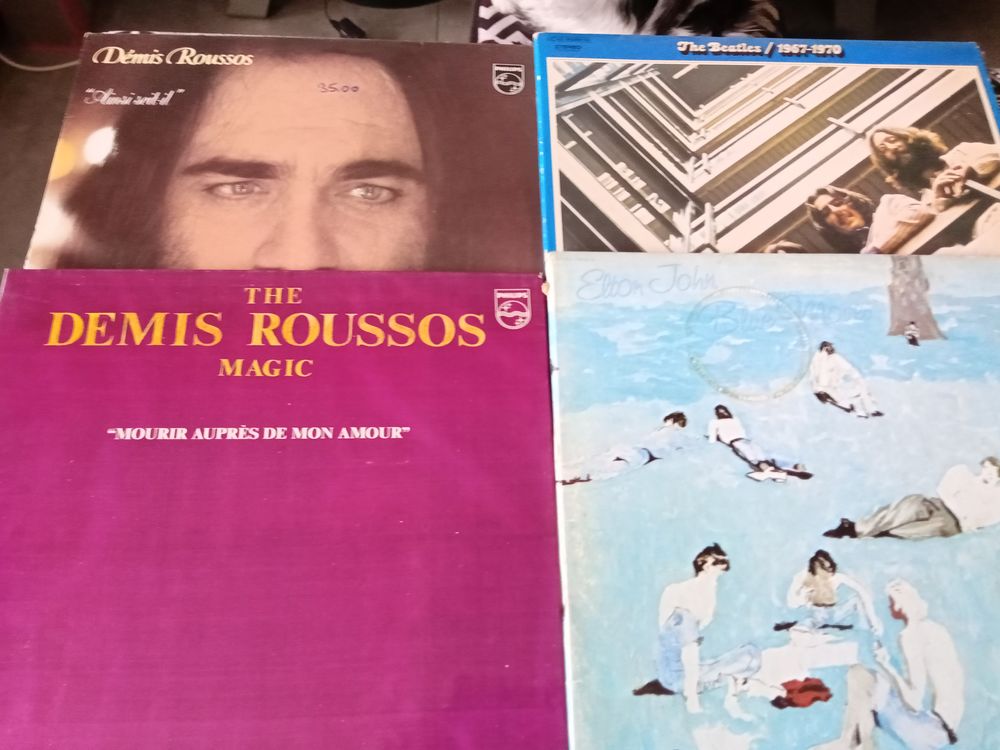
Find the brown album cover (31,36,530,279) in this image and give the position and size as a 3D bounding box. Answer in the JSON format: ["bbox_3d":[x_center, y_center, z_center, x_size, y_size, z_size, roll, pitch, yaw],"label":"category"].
[{"bbox_3d":[-0.124,-0.087,0.498,0.314,0.005,0.315,0,66,-3],"label":"brown album cover"}]

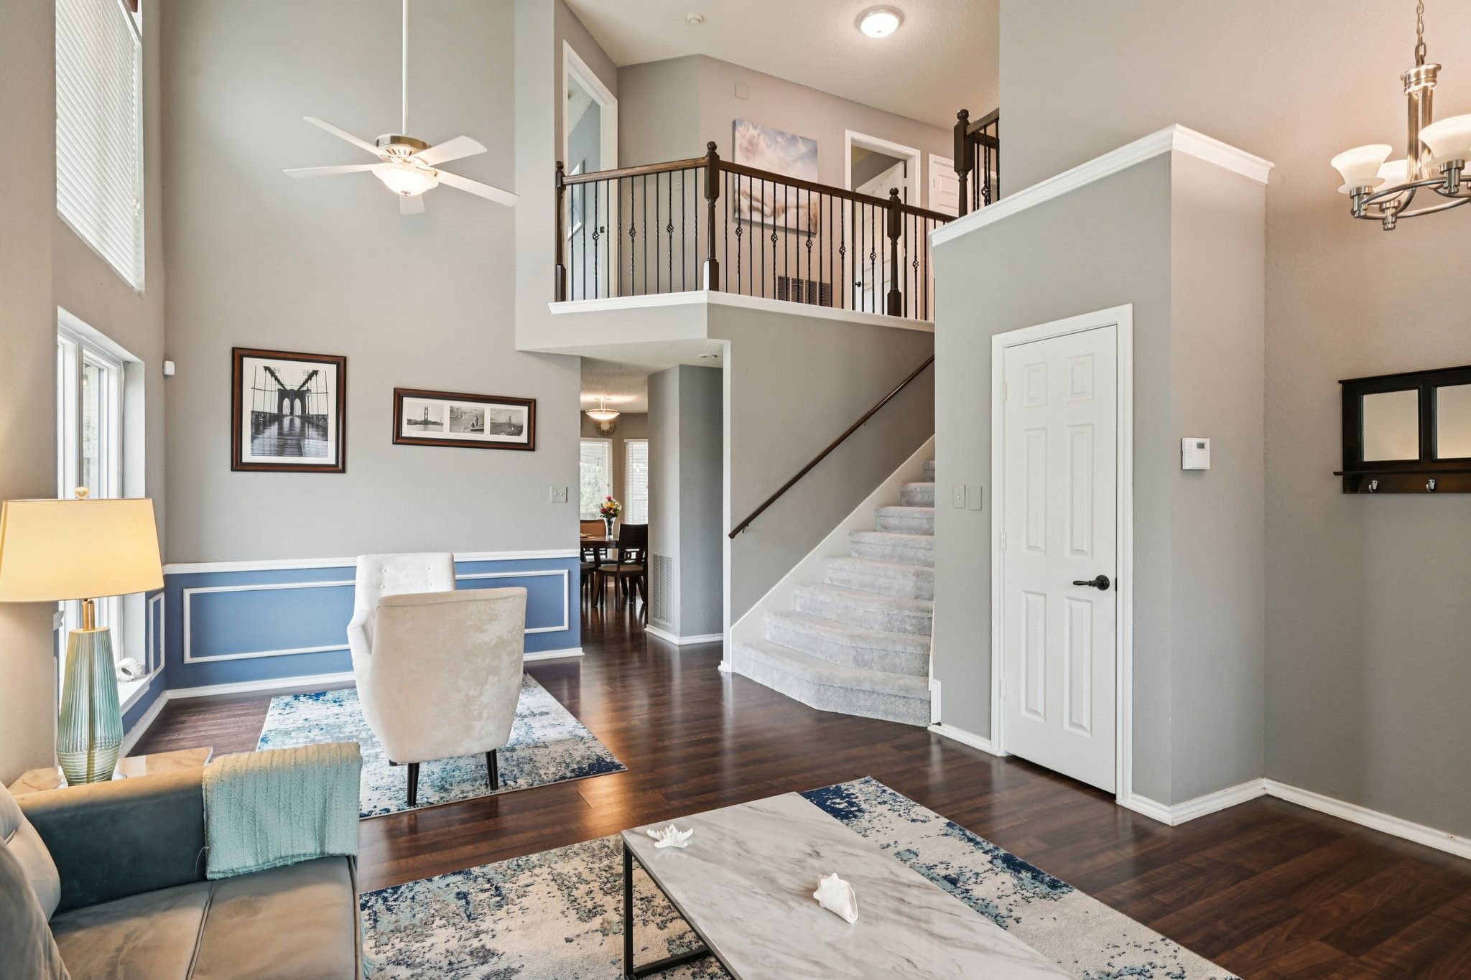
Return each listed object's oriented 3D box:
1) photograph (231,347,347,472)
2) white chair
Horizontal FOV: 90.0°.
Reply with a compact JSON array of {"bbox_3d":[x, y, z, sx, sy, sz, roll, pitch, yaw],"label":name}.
[{"bbox_3d":[-3.027,-0.531,5.007,0.670,0.825,0.035,0,0,-28],"label":"photograph"},{"bbox_3d":[-1.359,0.880,3.374,0.700,0.920,0.800,0,0,-28],"label":"white chair"}]

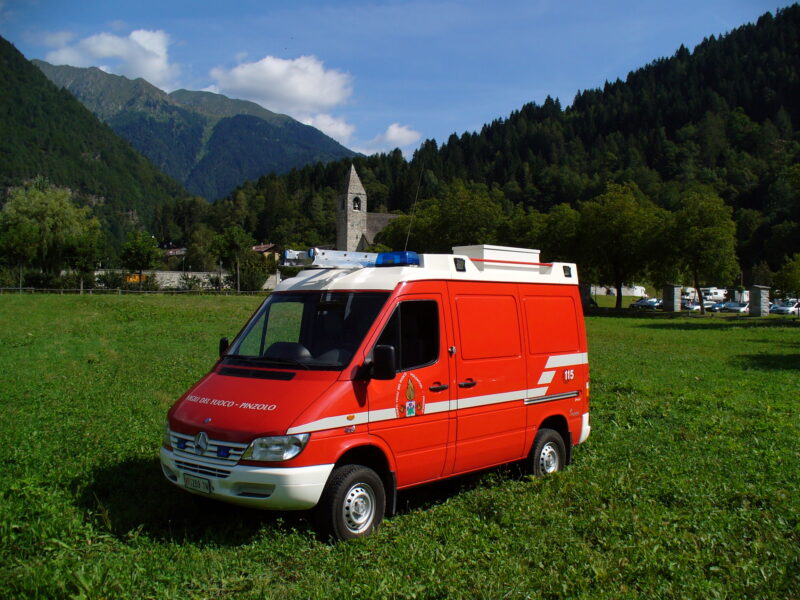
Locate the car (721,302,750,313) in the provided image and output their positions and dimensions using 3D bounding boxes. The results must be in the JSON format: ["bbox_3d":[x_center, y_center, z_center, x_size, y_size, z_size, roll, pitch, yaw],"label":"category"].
[{"bbox_3d":[42.753,0.973,108.000,4.250,1.450,1.750,0,0,-38],"label":"car"}]

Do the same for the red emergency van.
[{"bbox_3d":[-0.053,0.738,8.640,2.000,2.620,4.880,0,0,40],"label":"red emergency van"}]

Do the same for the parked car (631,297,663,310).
[{"bbox_3d":[31.422,0.484,109.000,4.300,1.450,1.750,0,0,-34],"label":"parked car"}]

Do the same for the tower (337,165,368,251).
[{"bbox_3d":[-8.925,-13.285,160.000,4.300,24.000,4.300,0,0,-32],"label":"tower"}]

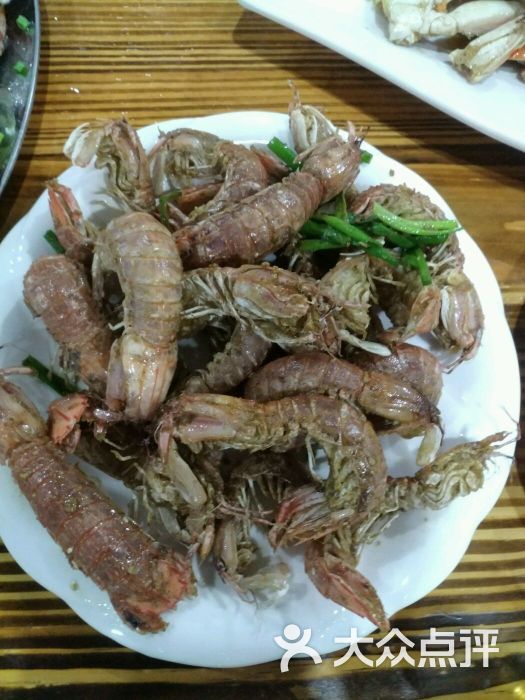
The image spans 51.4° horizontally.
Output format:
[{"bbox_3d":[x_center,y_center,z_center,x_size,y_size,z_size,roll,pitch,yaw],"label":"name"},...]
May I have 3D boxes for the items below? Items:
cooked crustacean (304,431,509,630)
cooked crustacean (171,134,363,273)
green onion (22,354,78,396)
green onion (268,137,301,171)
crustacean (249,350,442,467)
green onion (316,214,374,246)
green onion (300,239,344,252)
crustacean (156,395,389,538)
[{"bbox_3d":[0.072,0.076,0.268,0.049,0.032,0.106,35,74,12],"label":"cooked crustacean"},{"bbox_3d":[0.004,-0.086,0.311,0.107,0.034,0.032,-32,73,-11],"label":"cooked crustacean"},{"bbox_3d":[-0.114,0.014,0.294,0.037,0.008,0.009,30,73,10],"label":"green onion"},{"bbox_3d":[0.013,-0.117,0.324,0.008,0.008,0.024,-36,74,-12],"label":"green onion"},{"bbox_3d":[0.042,0.028,0.278,0.095,0.038,0.049,6,70,2],"label":"crustacean"},{"bbox_3d":[0.045,-0.065,0.298,0.032,0.008,0.008,24,72,8],"label":"green onion"},{"bbox_3d":[0.033,-0.058,0.301,0.024,0.007,0.007,0,70,0],"label":"green onion"},{"bbox_3d":[0.006,0.057,0.262,0.101,0.036,0.060,4,70,1],"label":"crustacean"}]

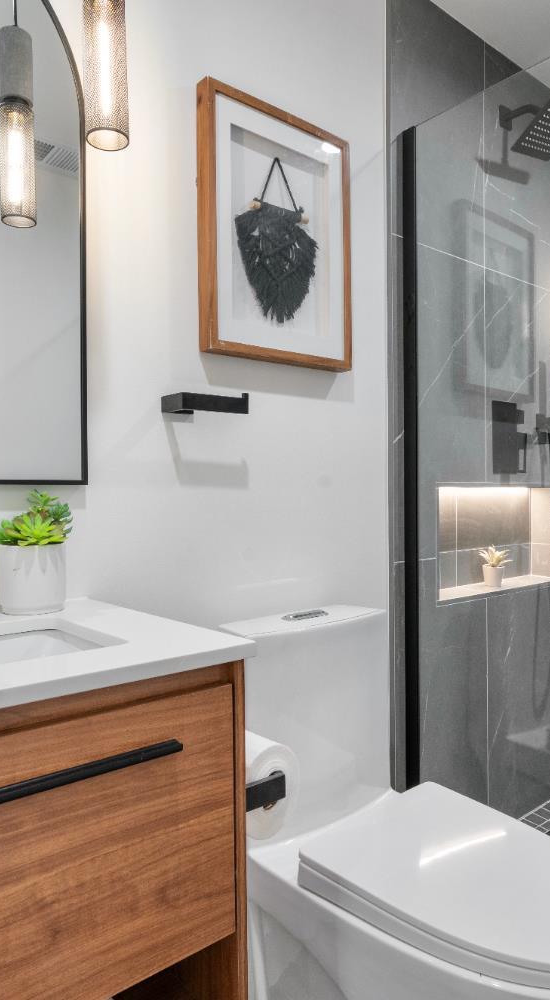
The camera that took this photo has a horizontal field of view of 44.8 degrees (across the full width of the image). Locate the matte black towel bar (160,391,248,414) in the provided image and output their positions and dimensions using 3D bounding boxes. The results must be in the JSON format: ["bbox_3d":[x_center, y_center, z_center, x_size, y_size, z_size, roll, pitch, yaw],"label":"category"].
[{"bbox_3d":[-0.129,-0.180,1.249,0.145,0.038,0.073,-1,1,-40],"label":"matte black towel bar"}]

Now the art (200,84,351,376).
[{"bbox_3d":[0.013,-0.543,1.389,0.380,0.512,0.037,-1,1,-40],"label":"art"}]

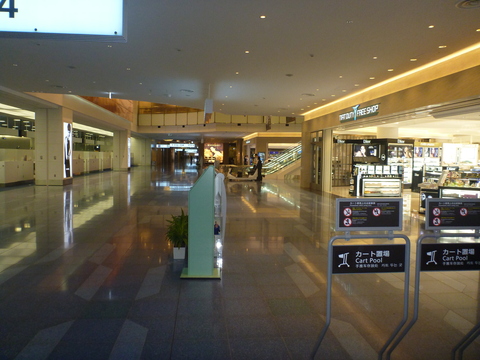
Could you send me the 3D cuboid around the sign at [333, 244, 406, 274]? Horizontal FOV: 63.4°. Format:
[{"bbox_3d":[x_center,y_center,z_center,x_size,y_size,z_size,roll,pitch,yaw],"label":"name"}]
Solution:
[{"bbox_3d":[0.830,0.509,2.500,0.497,0.184,0.020,0,4,-8],"label":"sign"}]

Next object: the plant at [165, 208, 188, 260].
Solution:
[{"bbox_3d":[-0.946,0.845,6.137,0.450,0.786,0.450,1,4,-6],"label":"plant"}]

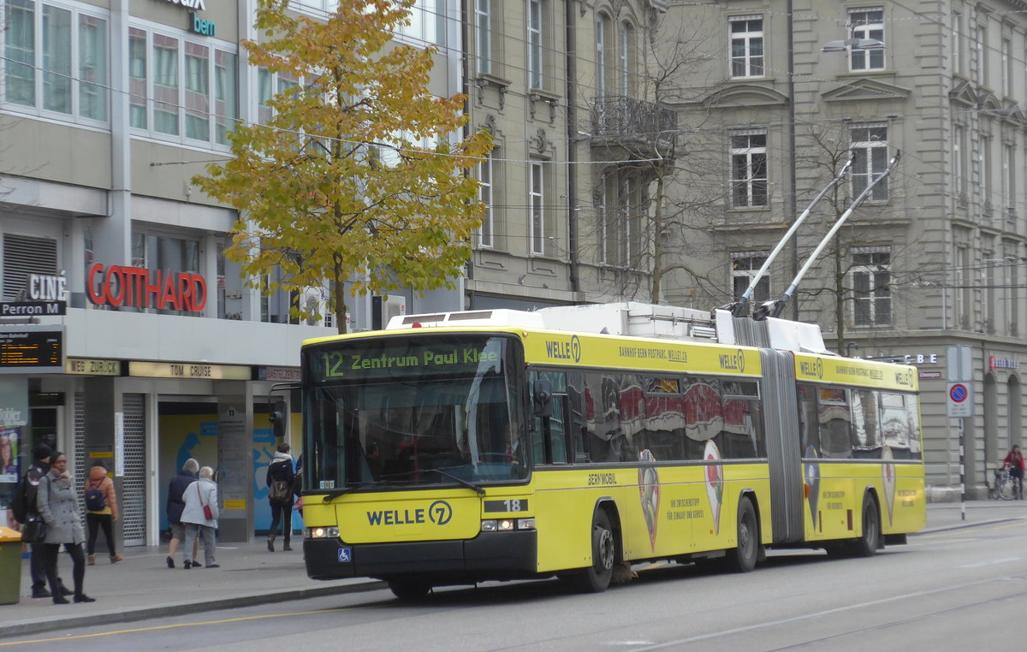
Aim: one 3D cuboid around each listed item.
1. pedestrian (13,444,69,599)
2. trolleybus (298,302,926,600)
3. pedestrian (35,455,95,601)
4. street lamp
[{"bbox_3d":[-5.289,2.189,38.900,0.600,1.731,0.520,-1,-2,-6],"label":"pedestrian"},{"bbox_3d":[1.911,1.473,43.913,2.530,3.340,17.970,-4,-3,19],"label":"trolleybus"},{"bbox_3d":[-4.849,2.177,37.500,0.520,1.637,0.450,1,-3,-37],"label":"pedestrian"},{"bbox_3d":[5.978,-4.941,61.000,1.170,0.270,0.360,-2,-2,19],"label":"street lamp"}]

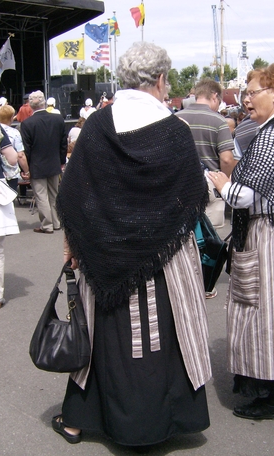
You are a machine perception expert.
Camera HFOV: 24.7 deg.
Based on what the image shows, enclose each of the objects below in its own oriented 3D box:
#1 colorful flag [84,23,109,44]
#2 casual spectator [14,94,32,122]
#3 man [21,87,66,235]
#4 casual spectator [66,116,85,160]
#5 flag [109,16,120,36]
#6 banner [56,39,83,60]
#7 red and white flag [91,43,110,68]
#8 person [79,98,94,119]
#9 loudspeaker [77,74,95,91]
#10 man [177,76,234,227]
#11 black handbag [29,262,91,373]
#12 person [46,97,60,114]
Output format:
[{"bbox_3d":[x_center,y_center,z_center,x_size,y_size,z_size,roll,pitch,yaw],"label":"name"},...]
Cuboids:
[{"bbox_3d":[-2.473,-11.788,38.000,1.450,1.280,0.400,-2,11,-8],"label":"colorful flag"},{"bbox_3d":[-2.769,-2.406,15.631,0.550,1.760,0.380,-5,12,-20],"label":"casual spectator"},{"bbox_3d":[-1.121,-0.799,7.481,0.540,1.700,0.360,-3,11,-10],"label":"man"},{"bbox_3d":[-0.867,-1.033,9.777,0.480,1.280,0.650,1,11,7],"label":"casual spectator"},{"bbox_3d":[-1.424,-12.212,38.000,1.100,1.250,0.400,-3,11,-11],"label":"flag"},{"bbox_3d":[-4.091,-10.818,38.000,1.700,1.300,0.250,-1,11,0],"label":"banner"},{"bbox_3d":[-2.053,-9.895,35.761,1.200,1.300,0.350,-2,11,-5],"label":"red and white flag"},{"bbox_3d":[-1.314,-2.493,16.319,0.480,1.650,0.360,-1,11,0],"label":"person"},{"bbox_3d":[-1.785,-5.175,22.300,0.600,0.580,0.450,-5,12,-22],"label":"loudspeaker"},{"bbox_3d":[0.562,-0.317,4.987,0.540,1.690,0.360,3,12,16],"label":"man"},{"bbox_3d":[-0.332,0.394,2.724,0.280,0.460,0.140,4,12,25],"label":"black handbag"},{"bbox_3d":[-1.871,-2.035,13.800,0.480,1.640,0.340,-1,11,0],"label":"person"}]

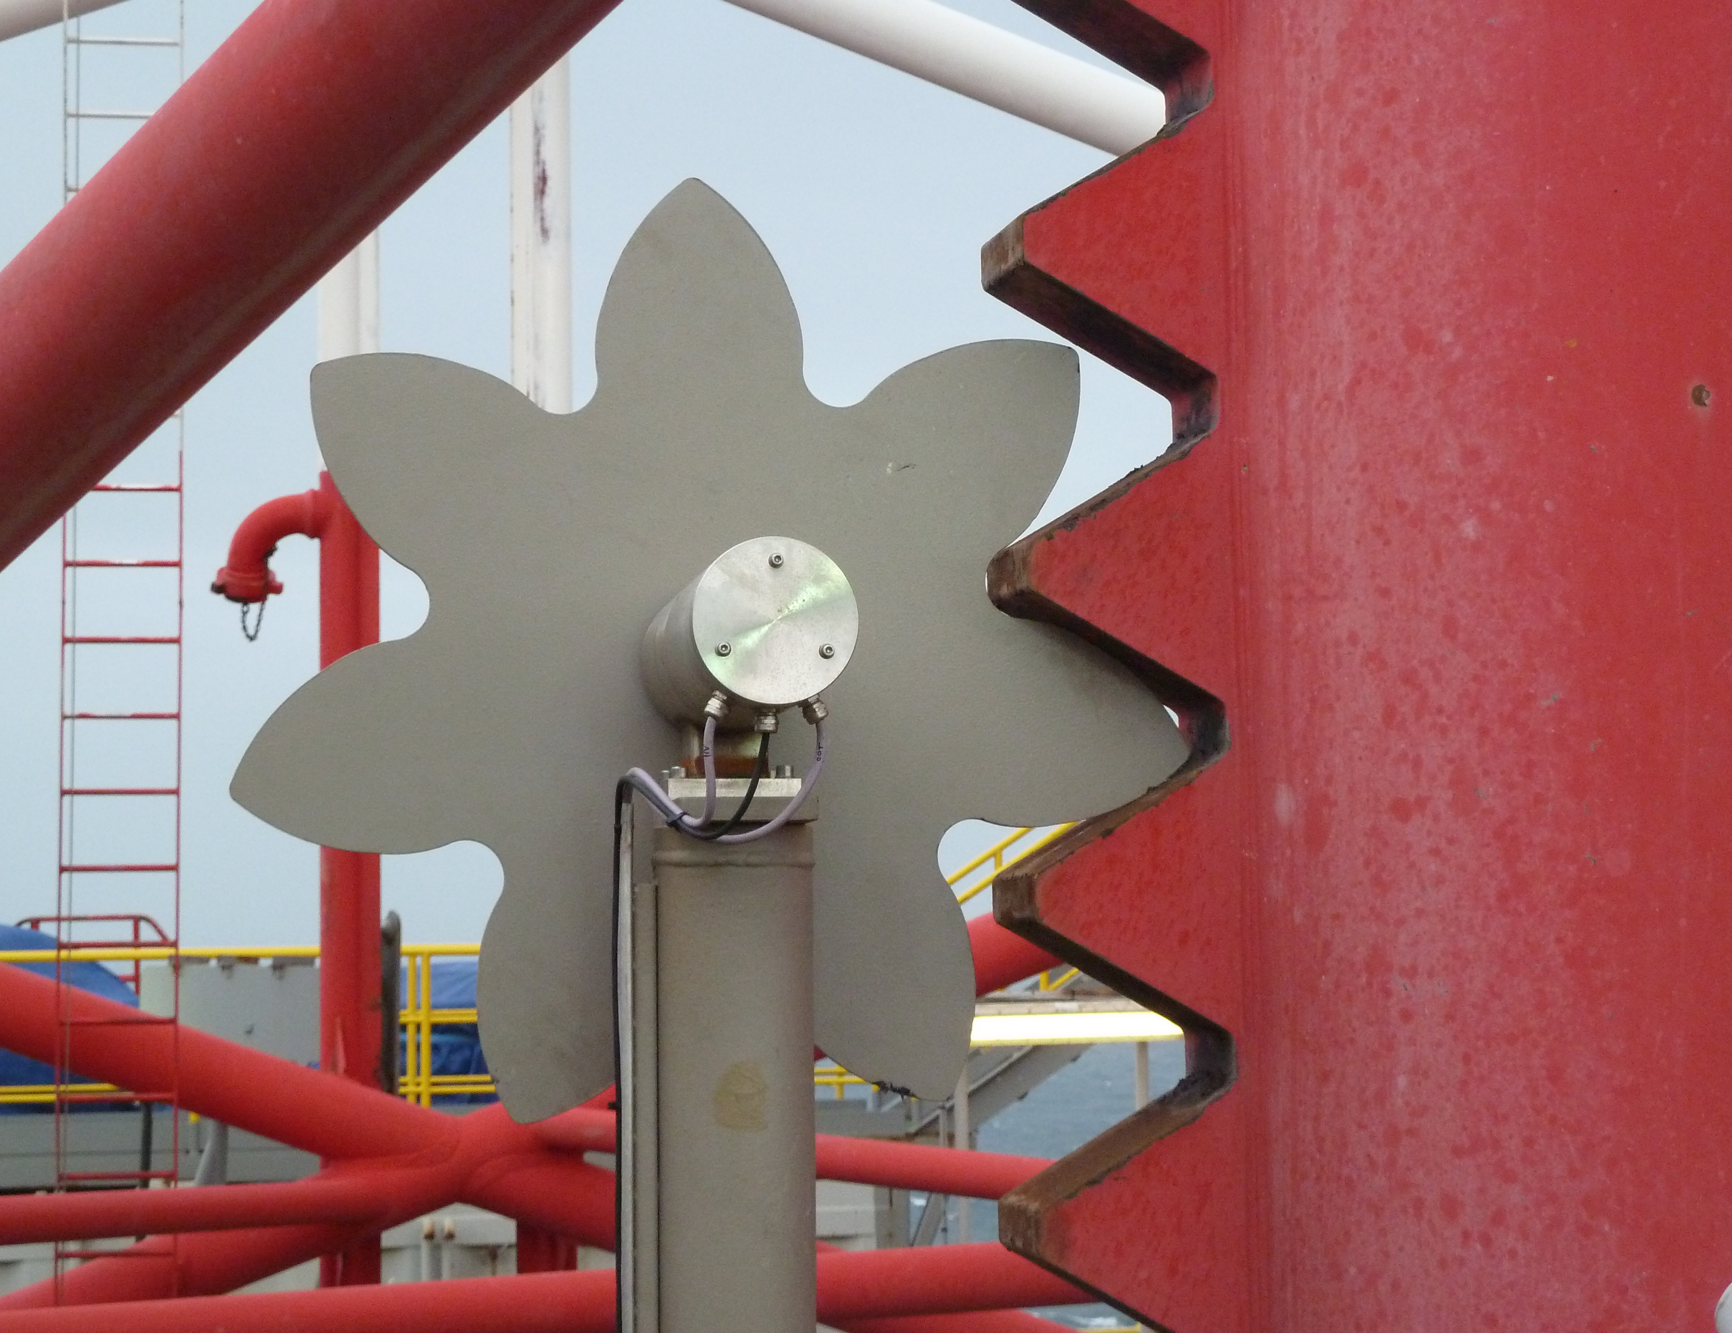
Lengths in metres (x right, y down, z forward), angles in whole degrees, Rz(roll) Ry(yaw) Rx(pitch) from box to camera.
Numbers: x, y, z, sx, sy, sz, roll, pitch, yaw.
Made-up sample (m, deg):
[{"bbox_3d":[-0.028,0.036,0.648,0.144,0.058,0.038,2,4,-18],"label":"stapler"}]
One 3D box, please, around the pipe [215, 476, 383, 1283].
[{"bbox_3d":[-2.351,0.889,16.600,0.700,3.420,0.270,-1,-5,0],"label":"pipe"}]

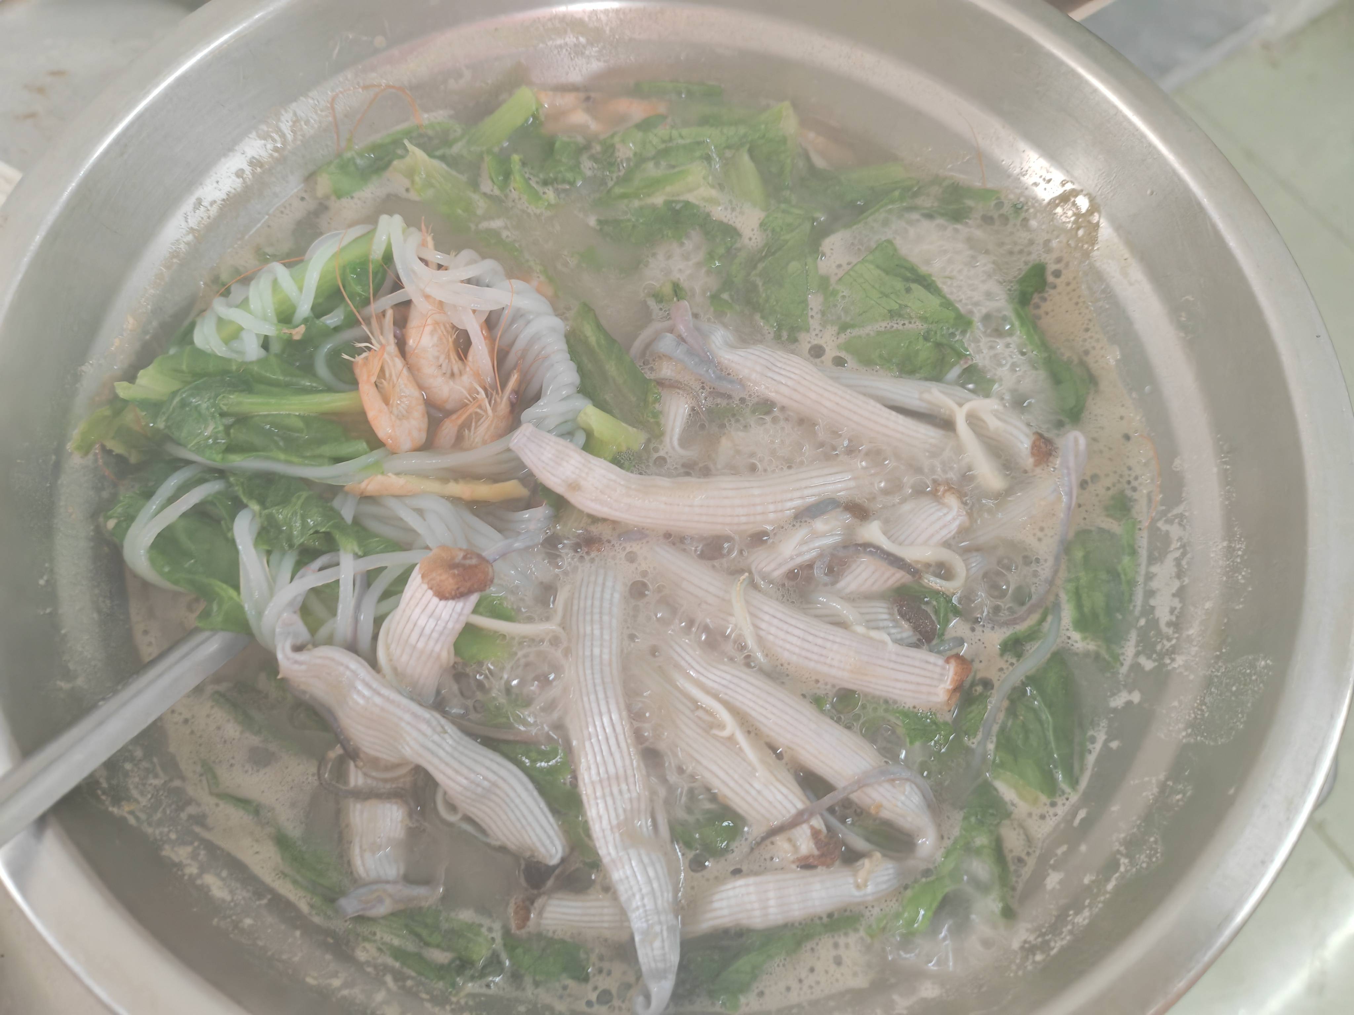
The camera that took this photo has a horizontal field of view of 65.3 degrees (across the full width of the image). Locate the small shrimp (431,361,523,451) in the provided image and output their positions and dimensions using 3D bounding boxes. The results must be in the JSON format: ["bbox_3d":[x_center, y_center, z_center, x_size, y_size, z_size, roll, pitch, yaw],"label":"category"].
[{"bbox_3d":[-0.059,-0.029,0.308,0.020,0.015,0.035,25,76,5],"label":"small shrimp"}]

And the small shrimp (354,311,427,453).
[{"bbox_3d":[-0.083,-0.036,0.306,0.020,0.014,0.042,-7,76,-3],"label":"small shrimp"}]

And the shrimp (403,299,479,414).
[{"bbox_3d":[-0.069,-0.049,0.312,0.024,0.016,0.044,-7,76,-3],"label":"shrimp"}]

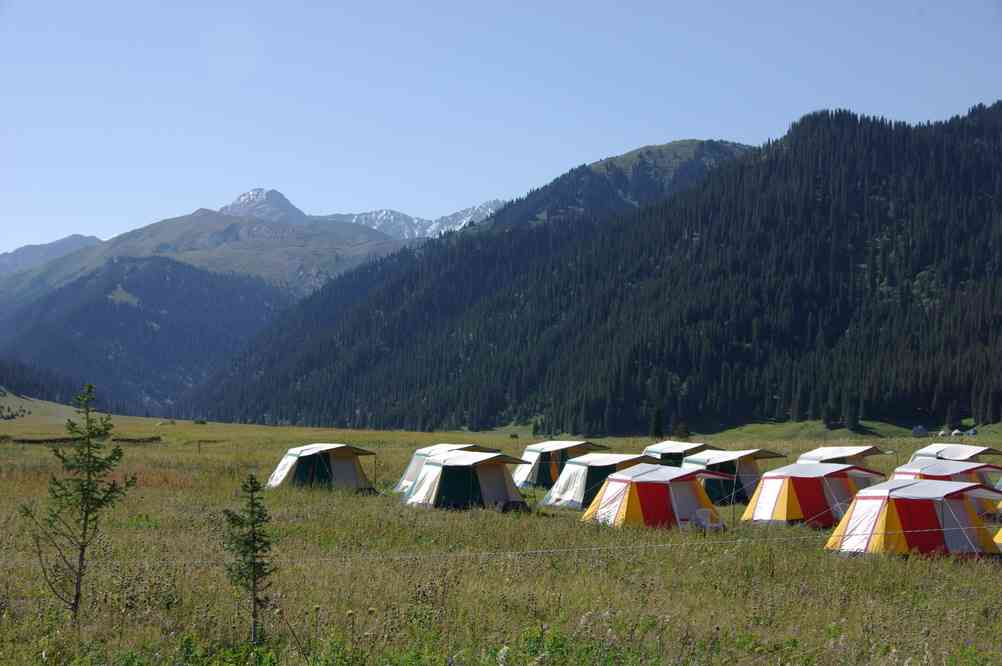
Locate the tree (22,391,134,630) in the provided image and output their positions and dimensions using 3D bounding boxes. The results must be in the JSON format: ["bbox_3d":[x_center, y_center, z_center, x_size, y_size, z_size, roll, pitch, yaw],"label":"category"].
[{"bbox_3d":[-5.800,2.360,22.000,1.550,3.250,1.450,0,-2,0],"label":"tree"}]

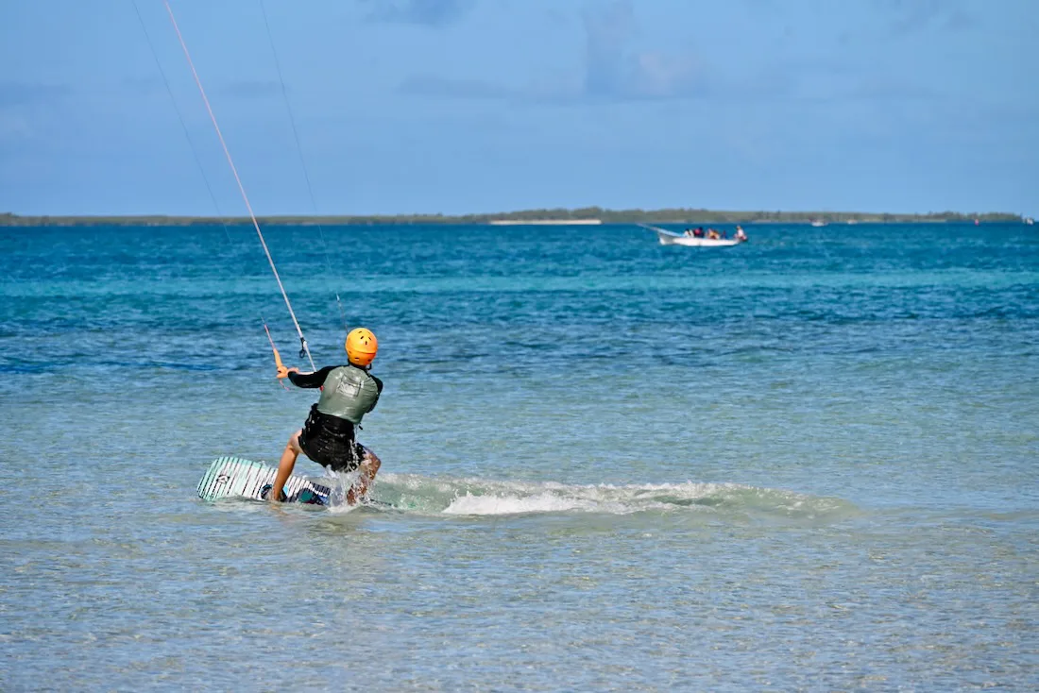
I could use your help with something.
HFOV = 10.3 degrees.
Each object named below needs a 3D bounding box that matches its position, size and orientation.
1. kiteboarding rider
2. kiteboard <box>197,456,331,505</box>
[{"bbox_3d":[-1.365,0.517,40.800,0.780,1.320,0.740,0,1,-20],"label":"kiteboarding rider"},{"bbox_3d":[-1.526,1.103,41.000,1.450,0.430,0.090,15,-38,12],"label":"kiteboard"}]

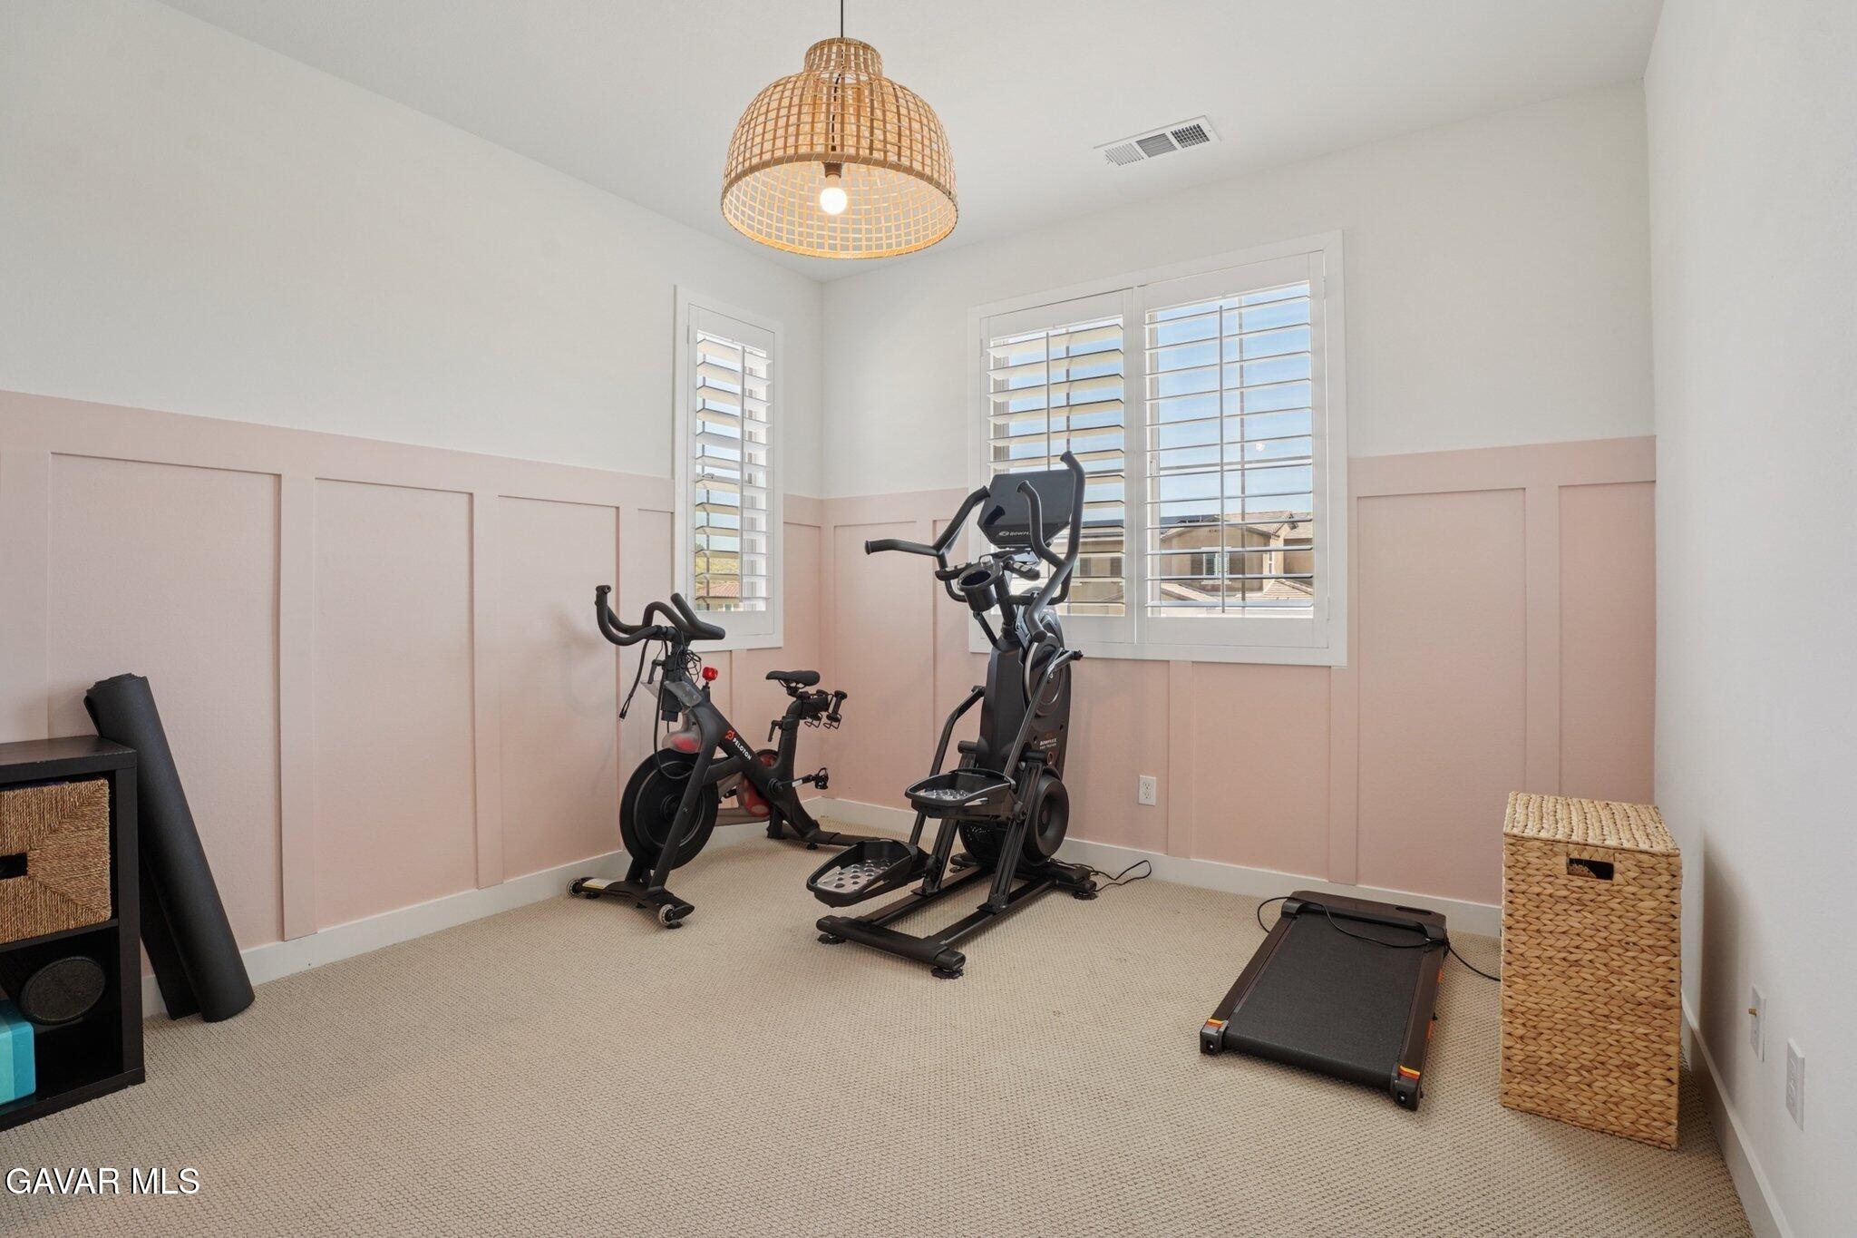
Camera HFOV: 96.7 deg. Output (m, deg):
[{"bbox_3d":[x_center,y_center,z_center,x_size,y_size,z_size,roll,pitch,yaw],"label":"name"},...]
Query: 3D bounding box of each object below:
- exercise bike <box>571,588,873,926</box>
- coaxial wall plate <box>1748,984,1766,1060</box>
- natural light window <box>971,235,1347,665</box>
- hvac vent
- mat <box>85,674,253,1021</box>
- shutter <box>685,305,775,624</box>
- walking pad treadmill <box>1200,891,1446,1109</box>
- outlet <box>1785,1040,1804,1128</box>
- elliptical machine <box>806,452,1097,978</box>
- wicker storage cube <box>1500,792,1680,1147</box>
[{"bbox_3d":[-0.806,0.475,3.514,0.570,1.190,1.200,1,1,37],"label":"exercise bike"},{"bbox_3d":[1.523,0.746,1.523,0.015,0.117,0.073,1,1,34],"label":"coaxial wall plate"},{"bbox_3d":[0.863,-0.635,3.438,1.564,1.598,0.090,1,1,31],"label":"natural light window"},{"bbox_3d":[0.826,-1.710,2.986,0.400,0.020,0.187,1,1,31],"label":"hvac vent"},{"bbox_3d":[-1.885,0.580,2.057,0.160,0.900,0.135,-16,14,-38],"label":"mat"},{"bbox_3d":[-0.890,-0.668,3.832,0.055,1.458,0.499,1,2,38],"label":"shutter"},{"bbox_3d":[1.203,1.043,2.413,0.485,0.105,1.070,1,1,35],"label":"walking pad treadmill"},{"bbox_3d":[1.402,0.755,1.340,0.012,0.117,0.073,1,1,34],"label":"outlet"},{"bbox_3d":[0.082,0.251,2.959,0.680,1.660,1.120,1,1,35],"label":"elliptical machine"},{"bbox_3d":[1.568,0.790,1.980,0.300,0.620,0.460,1,1,36],"label":"wicker storage cube"}]

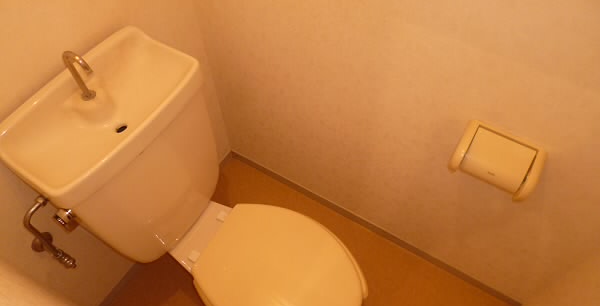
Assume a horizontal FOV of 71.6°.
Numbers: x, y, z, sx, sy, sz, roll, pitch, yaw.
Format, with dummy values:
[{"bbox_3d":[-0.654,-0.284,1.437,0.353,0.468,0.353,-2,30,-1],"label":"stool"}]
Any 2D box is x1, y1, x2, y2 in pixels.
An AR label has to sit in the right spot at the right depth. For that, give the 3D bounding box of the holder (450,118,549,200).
[{"bbox_3d":[0.432,0.023,0.929,0.170,0.104,0.096,27,60,18],"label":"holder"}]

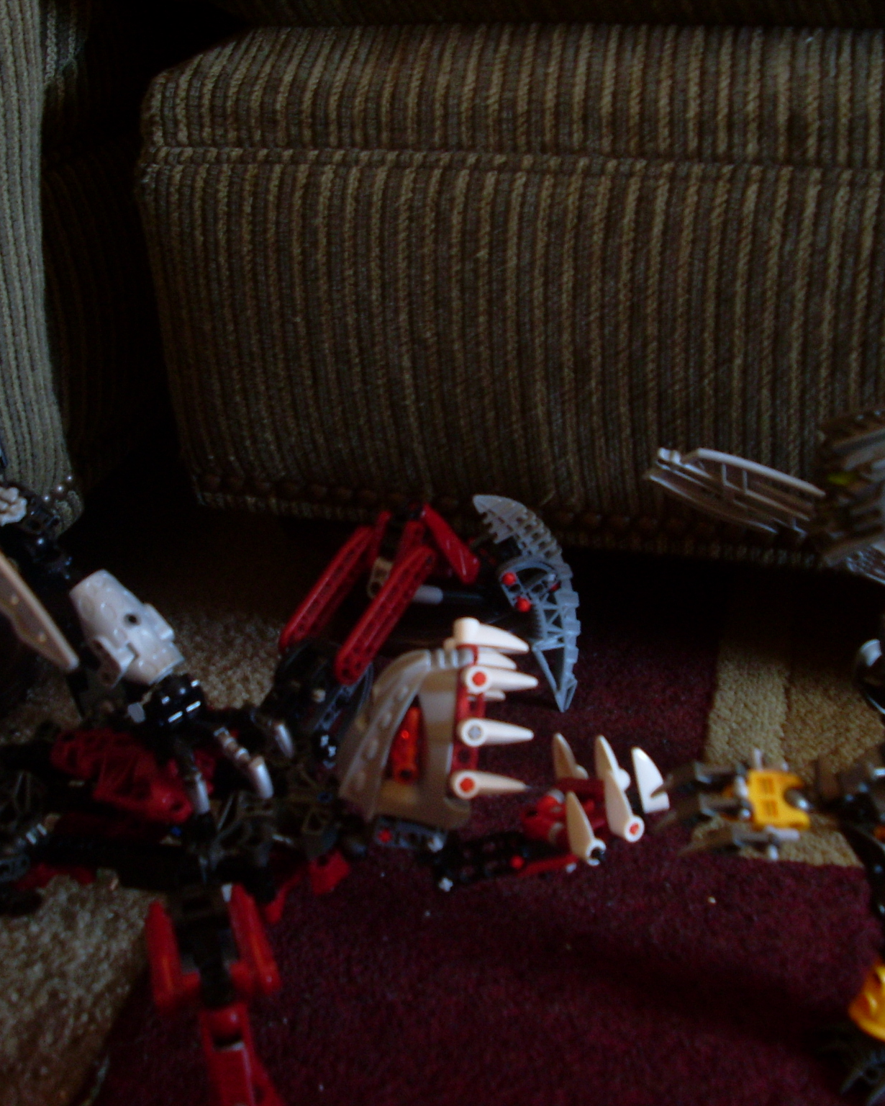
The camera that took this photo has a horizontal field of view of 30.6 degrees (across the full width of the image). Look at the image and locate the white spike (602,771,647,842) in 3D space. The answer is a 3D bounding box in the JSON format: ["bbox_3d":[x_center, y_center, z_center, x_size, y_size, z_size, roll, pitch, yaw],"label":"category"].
[{"bbox_3d":[0.053,0.075,0.483,0.008,0.023,0.008,-33,36,-31],"label":"white spike"}]

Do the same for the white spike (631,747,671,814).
[{"bbox_3d":[0.063,0.068,0.490,0.008,0.023,0.008,-16,25,-9],"label":"white spike"}]

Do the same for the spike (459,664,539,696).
[{"bbox_3d":[0.018,0.038,0.486,0.023,0.008,0.008,4,-2,-9],"label":"spike"}]

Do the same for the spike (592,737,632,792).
[{"bbox_3d":[0.052,0.066,0.502,0.008,0.023,0.008,5,26,35],"label":"spike"}]

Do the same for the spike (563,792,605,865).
[{"bbox_3d":[0.041,0.081,0.477,0.008,0.023,0.008,-31,33,-31],"label":"spike"}]

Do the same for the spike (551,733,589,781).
[{"bbox_3d":[0.039,0.066,0.508,0.008,0.023,0.008,6,28,34],"label":"spike"}]

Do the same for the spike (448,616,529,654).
[{"bbox_3d":[0.015,0.025,0.487,0.023,0.008,0.008,8,4,-4],"label":"spike"}]

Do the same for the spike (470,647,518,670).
[{"bbox_3d":[0.011,0.033,0.503,0.023,0.008,0.008,7,21,0],"label":"spike"}]

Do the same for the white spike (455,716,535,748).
[{"bbox_3d":[0.017,0.055,0.489,0.023,0.008,0.008,5,-2,-9],"label":"white spike"}]

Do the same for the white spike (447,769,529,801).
[{"bbox_3d":[0.015,0.071,0.492,0.023,0.008,0.008,5,-2,-7],"label":"white spike"}]

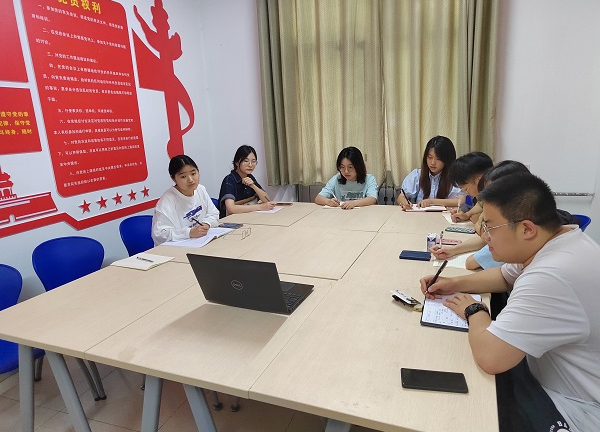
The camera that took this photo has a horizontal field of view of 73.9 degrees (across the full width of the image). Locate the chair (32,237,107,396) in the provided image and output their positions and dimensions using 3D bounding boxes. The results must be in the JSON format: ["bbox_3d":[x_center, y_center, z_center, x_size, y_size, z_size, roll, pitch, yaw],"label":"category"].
[{"bbox_3d":[-1.257,0.546,2.422,0.550,0.830,0.490,3,15,26],"label":"chair"}]

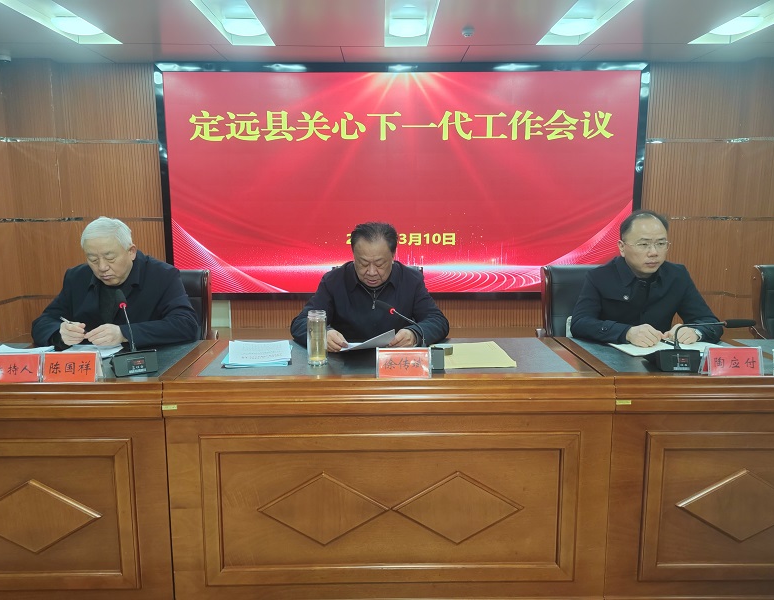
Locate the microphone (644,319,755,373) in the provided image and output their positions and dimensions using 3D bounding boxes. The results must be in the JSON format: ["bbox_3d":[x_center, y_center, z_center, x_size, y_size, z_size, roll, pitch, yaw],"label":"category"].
[{"bbox_3d":[1.044,0.145,2.063,0.366,0.154,0.154,0,8,0],"label":"microphone"}]

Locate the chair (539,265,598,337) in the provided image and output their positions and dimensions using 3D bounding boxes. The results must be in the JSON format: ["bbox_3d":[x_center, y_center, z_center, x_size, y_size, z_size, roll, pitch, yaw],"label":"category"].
[{"bbox_3d":[1.001,0.376,2.889,0.577,1.040,0.639,0,8,0],"label":"chair"}]

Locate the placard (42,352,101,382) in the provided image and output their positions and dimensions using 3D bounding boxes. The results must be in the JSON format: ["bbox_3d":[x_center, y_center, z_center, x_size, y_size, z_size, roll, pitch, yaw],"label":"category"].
[{"bbox_3d":[-0.962,0.203,1.941,0.173,0.088,0.077,0,8,0],"label":"placard"}]

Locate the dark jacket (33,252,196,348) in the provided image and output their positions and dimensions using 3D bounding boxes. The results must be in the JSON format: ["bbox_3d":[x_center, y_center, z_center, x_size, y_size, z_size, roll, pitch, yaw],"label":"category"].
[{"bbox_3d":[-1.049,0.123,2.559,0.618,0.639,0.577,0,8,0],"label":"dark jacket"}]

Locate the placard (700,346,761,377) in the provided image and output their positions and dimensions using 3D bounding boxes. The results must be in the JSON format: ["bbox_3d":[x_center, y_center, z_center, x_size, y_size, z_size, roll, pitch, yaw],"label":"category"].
[{"bbox_3d":[1.083,0.190,1.992,0.173,0.088,0.082,0,8,0],"label":"placard"}]

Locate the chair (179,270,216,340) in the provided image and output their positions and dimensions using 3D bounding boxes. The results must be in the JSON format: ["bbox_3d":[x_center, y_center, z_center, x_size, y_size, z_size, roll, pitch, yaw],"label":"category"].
[{"bbox_3d":[-1.090,0.381,2.890,0.577,1.040,0.639,0,8,0],"label":"chair"}]

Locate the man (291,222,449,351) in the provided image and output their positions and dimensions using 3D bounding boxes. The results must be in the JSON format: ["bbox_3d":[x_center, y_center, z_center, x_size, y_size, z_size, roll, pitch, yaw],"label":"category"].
[{"bbox_3d":[-0.055,0.314,2.578,0.587,1.260,0.700,0,9,-2],"label":"man"}]

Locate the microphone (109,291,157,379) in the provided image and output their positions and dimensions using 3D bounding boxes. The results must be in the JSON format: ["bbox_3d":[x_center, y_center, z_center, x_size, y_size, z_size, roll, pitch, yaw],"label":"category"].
[{"bbox_3d":[-0.833,0.104,2.057,0.144,0.247,0.196,-3,9,-20],"label":"microphone"}]

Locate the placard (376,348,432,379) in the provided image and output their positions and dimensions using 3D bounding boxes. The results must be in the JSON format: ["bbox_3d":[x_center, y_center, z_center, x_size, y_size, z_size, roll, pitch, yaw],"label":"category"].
[{"bbox_3d":[0.053,0.196,1.972,0.175,0.088,0.077,0,9,-1],"label":"placard"}]

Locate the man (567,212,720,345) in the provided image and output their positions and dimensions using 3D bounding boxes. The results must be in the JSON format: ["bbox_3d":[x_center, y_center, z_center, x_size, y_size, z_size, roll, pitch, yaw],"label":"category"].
[{"bbox_3d":[1.032,0.280,2.593,0.587,1.318,0.721,0,9,-2],"label":"man"}]

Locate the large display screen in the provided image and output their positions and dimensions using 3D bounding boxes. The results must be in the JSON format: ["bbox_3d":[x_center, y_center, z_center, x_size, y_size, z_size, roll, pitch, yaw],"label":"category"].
[{"bbox_3d":[0.164,-1.240,6.688,5.171,2.503,0.144,0,8,0],"label":"large display screen"}]

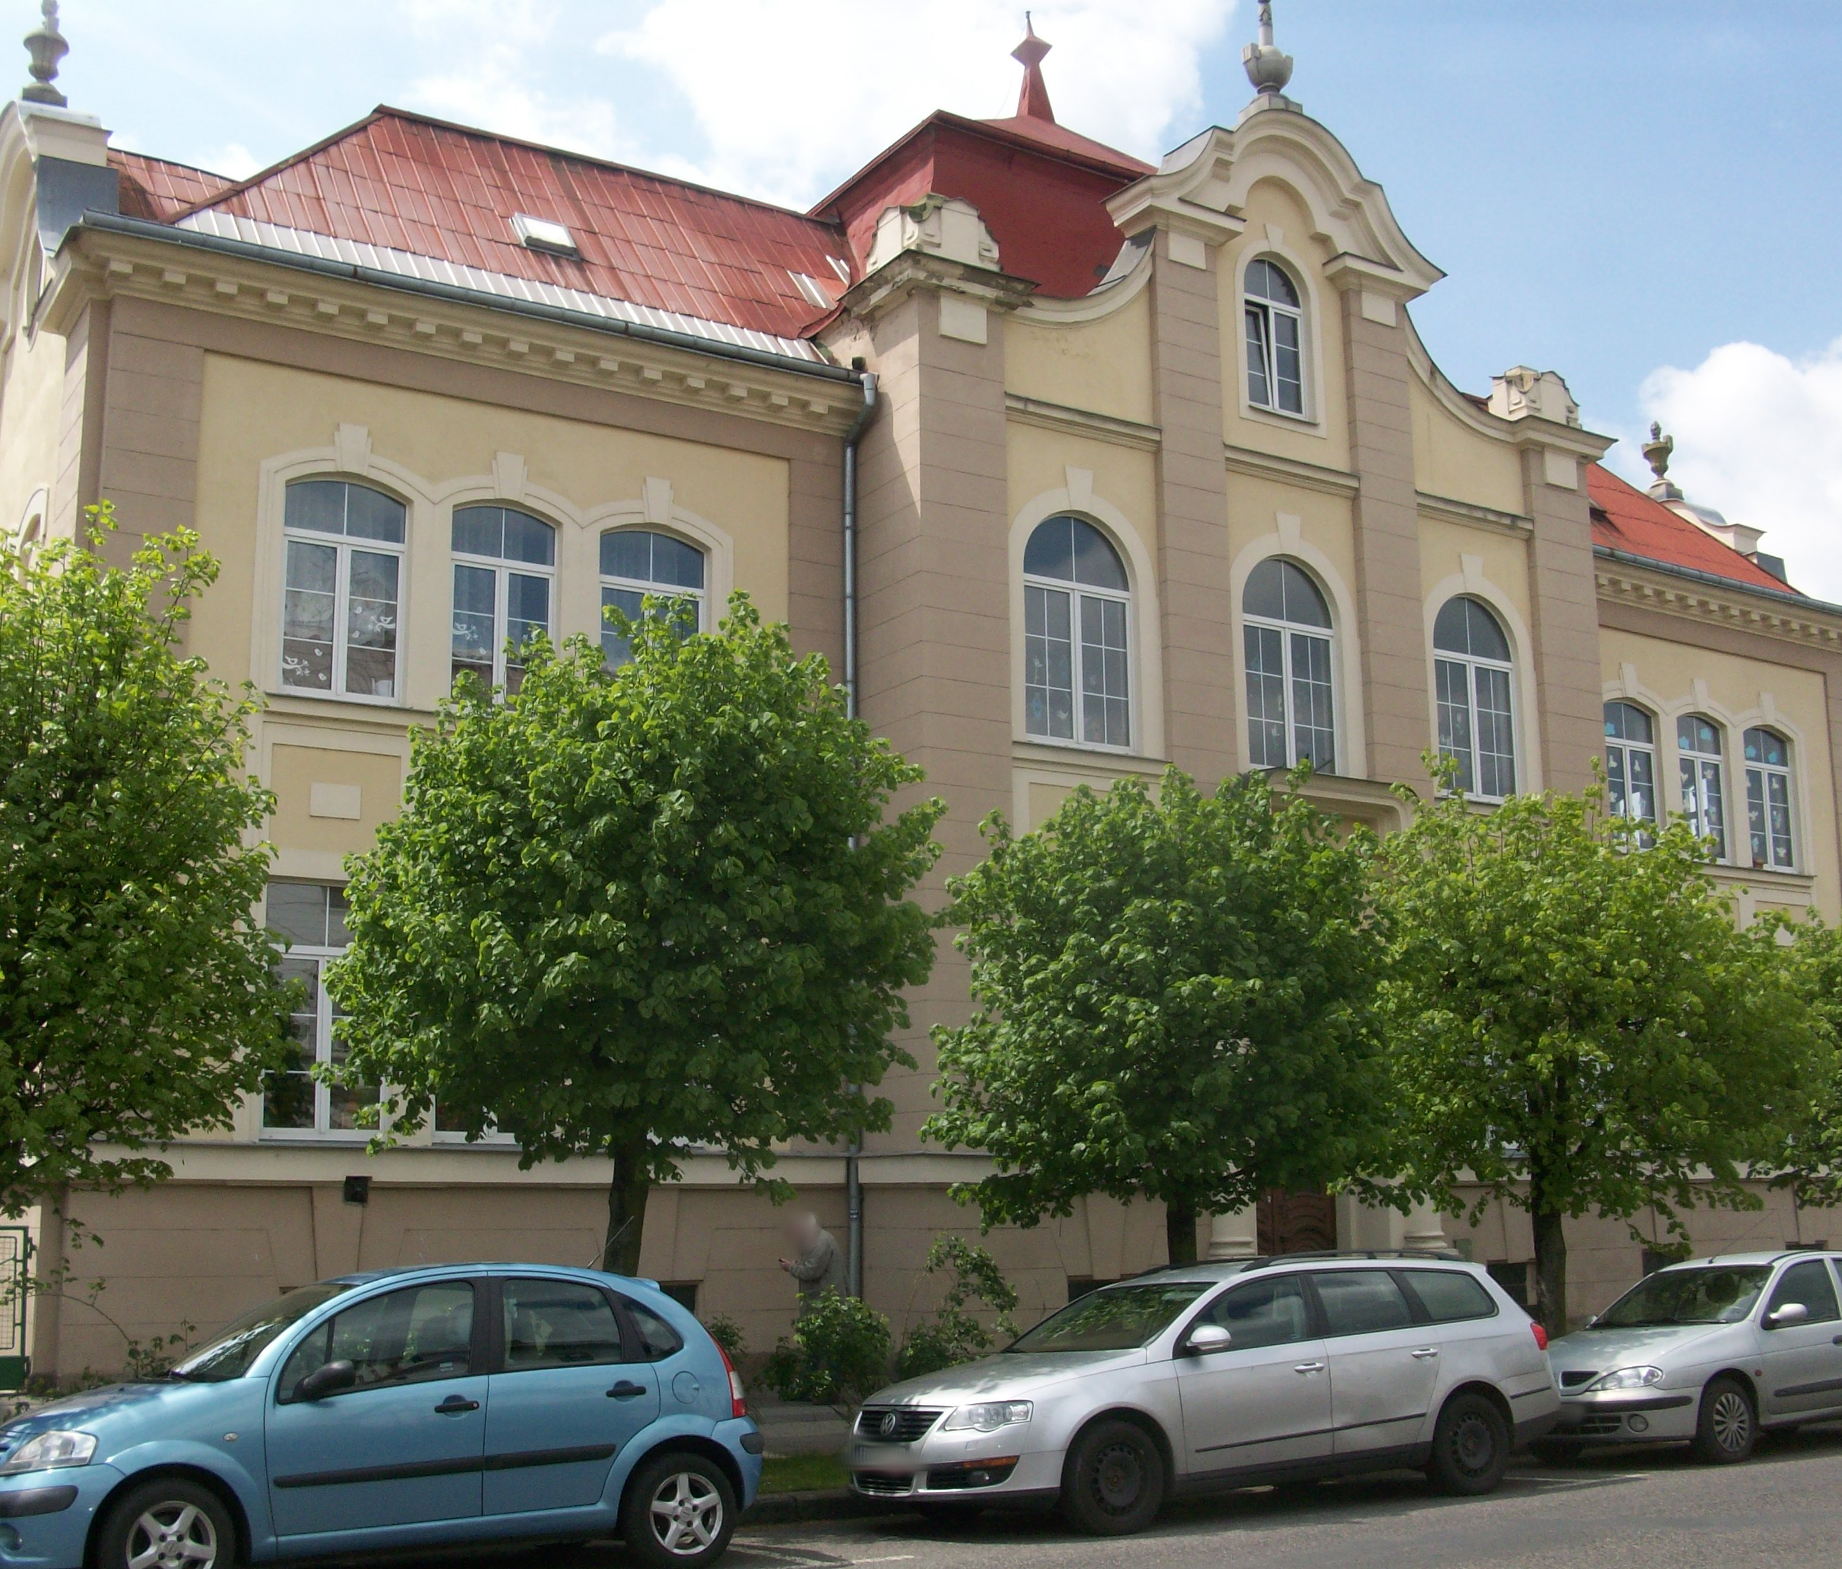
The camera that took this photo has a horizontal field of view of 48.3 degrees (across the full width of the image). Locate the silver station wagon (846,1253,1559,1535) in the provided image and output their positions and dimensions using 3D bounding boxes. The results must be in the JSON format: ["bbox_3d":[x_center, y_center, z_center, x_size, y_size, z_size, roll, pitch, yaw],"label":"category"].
[{"bbox_3d":[1.881,3.683,12.851,4.770,1.510,1.850,6,-12,-30],"label":"silver station wagon"}]

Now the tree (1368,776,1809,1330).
[{"bbox_3d":[6.157,2.661,18.994,4.041,5.468,4.041,6,-13,-30],"label":"tree"}]

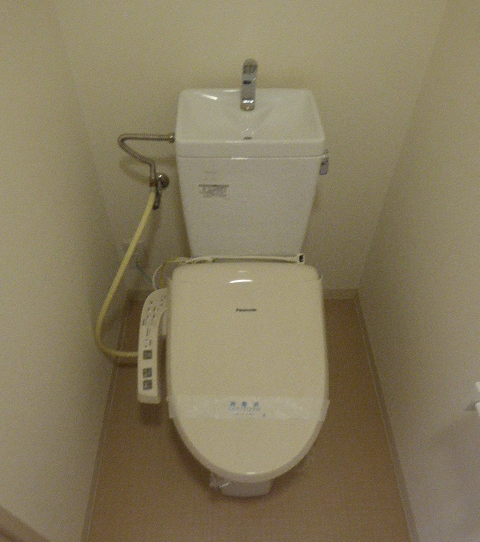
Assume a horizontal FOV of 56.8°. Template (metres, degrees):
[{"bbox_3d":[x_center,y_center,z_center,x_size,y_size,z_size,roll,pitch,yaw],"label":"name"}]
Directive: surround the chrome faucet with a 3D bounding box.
[{"bbox_3d":[0.019,-0.428,1.037,0.034,0.128,0.080,0,48,-1],"label":"chrome faucet"}]

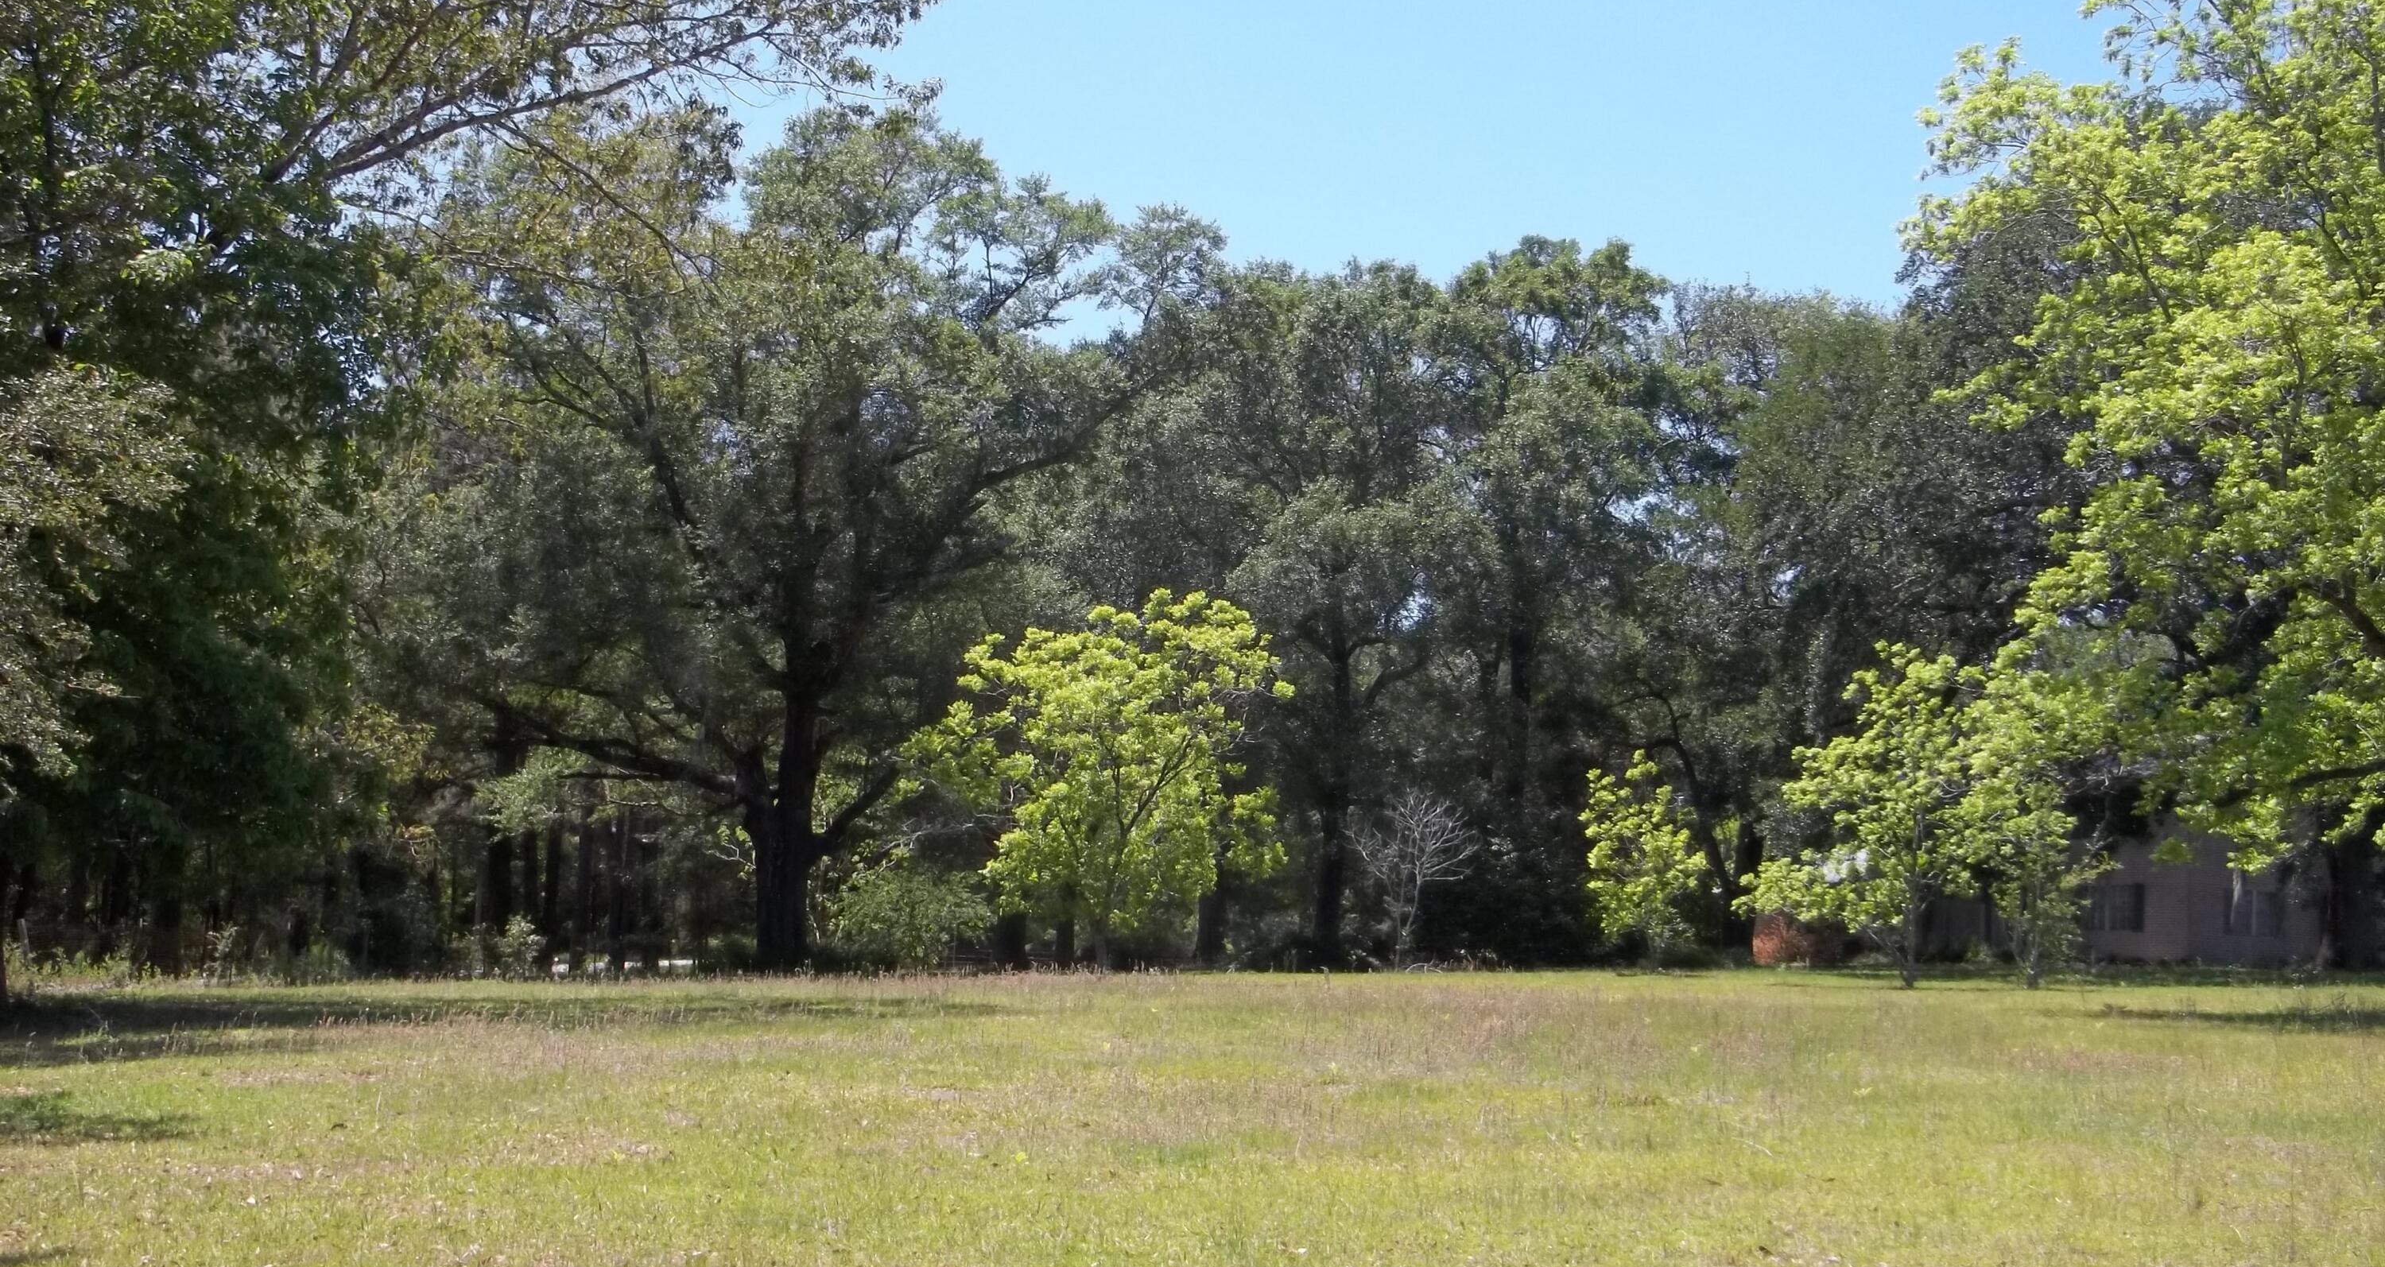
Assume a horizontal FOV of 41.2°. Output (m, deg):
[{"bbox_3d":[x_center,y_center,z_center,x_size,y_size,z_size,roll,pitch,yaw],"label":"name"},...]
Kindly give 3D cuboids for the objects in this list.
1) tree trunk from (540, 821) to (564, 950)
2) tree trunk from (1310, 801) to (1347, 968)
[{"bbox_3d":[-15.573,6.179,77.000,0.570,3.276,0.520,0,-5,0],"label":"tree trunk"},{"bbox_3d":[2.938,5.437,68.000,0.780,3.576,0.740,0,-5,0],"label":"tree trunk"}]

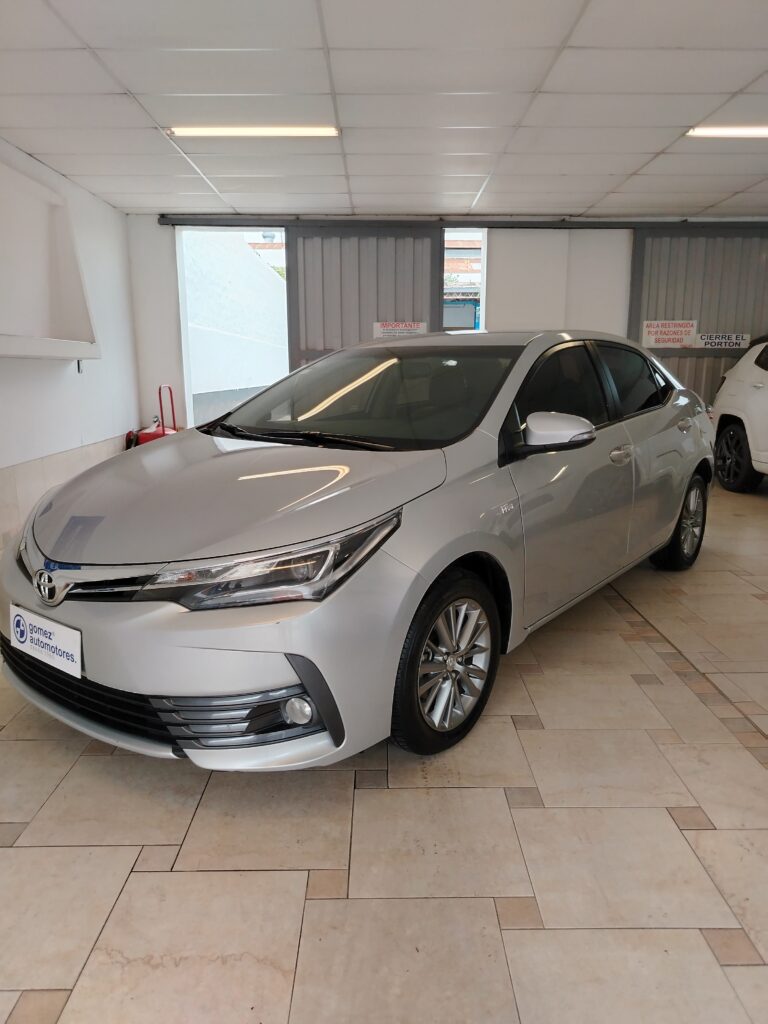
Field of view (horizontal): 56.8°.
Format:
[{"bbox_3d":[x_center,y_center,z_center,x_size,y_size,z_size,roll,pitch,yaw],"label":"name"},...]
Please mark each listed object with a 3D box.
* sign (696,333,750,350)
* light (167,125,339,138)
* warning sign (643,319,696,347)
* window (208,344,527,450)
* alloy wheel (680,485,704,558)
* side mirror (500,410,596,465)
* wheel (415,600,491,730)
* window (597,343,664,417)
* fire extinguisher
[{"bbox_3d":[3.737,-1.872,7.802,0.598,0.154,0.015,0,11,0],"label":"sign"},{"bbox_3d":[-0.894,-2.604,4.859,1.196,0.070,0.120,0,11,0],"label":"light"},{"bbox_3d":[3.137,-1.939,7.785,0.616,0.292,0.015,0,11,0],"label":"warning sign"},{"bbox_3d":[-0.078,-0.539,3.108,1.380,0.120,0.970,9,40,37],"label":"window"},{"bbox_3d":[1.853,0.067,4.449,0.160,0.440,0.440,9,14,37],"label":"alloy wheel"},{"bbox_3d":[0.586,-0.266,2.489,0.240,0.190,0.240,9,14,37],"label":"side mirror"},{"bbox_3d":[0.179,0.490,2.373,0.160,0.440,0.440,9,14,37],"label":"wheel"},{"bbox_3d":[1.257,-0.675,3.608,0.050,0.365,0.680,-25,-7,39],"label":"window"},{"bbox_3d":[-2.327,-0.726,7.187,0.480,1.110,0.460,4,12,20],"label":"fire extinguisher"}]

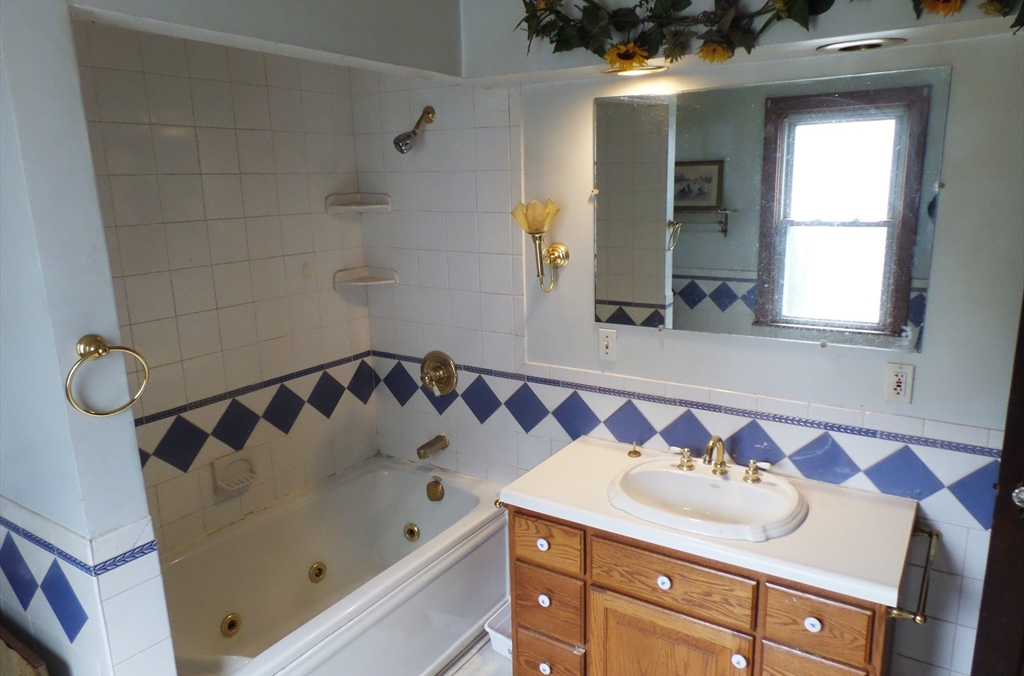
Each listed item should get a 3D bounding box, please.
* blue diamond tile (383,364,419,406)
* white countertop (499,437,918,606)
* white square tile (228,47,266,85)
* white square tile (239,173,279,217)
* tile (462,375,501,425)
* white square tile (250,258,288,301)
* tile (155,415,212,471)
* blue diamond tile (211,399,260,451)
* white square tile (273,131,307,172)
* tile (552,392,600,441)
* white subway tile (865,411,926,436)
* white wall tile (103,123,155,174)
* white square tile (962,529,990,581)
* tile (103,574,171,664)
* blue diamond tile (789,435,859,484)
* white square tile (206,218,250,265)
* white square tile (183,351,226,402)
[{"bbox_3d":[-0.487,0.207,3.026,0.216,0.216,0.010,7,15,32],"label":"blue diamond tile"},{"bbox_3d":[0.577,0.495,2.071,1.088,0.043,0.536,7,15,32],"label":"white countertop"},{"bbox_3d":[-0.943,-0.977,2.420,0.010,0.141,0.151,8,16,33],"label":"white square tile"},{"bbox_3d":[-0.940,-0.532,2.540,0.013,0.153,0.152,8,16,33],"label":"white square tile"},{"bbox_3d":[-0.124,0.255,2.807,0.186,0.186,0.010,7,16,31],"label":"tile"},{"bbox_3d":[-0.935,-0.228,2.613,0.013,0.153,0.152,8,16,33],"label":"white square tile"},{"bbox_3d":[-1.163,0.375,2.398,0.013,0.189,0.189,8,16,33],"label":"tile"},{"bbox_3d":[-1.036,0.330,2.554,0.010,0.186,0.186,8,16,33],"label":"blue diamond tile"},{"bbox_3d":[-0.853,-0.711,2.615,0.010,0.150,0.150,8,16,33],"label":"white square tile"},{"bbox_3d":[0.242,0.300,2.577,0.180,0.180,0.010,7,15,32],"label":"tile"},{"bbox_3d":[1.112,0.247,1.982,0.153,0.047,0.010,7,15,32],"label":"white subway tile"},{"bbox_3d":[-1.193,-0.586,2.119,0.010,0.150,0.150,8,16,33],"label":"white wall tile"},{"bbox_3d":[1.380,0.629,1.932,0.151,0.155,0.010,7,16,31],"label":"white square tile"},{"bbox_3d":[-0.811,0.609,1.473,0.010,0.151,0.129,7,15,32],"label":"tile"},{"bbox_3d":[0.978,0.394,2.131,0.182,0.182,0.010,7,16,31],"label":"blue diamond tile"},{"bbox_3d":[-1.016,-0.345,2.436,0.010,0.152,0.151,7,15,32],"label":"white square tile"},{"bbox_3d":[-1.096,0.140,2.427,0.010,0.155,0.151,8,16,33],"label":"white square tile"}]

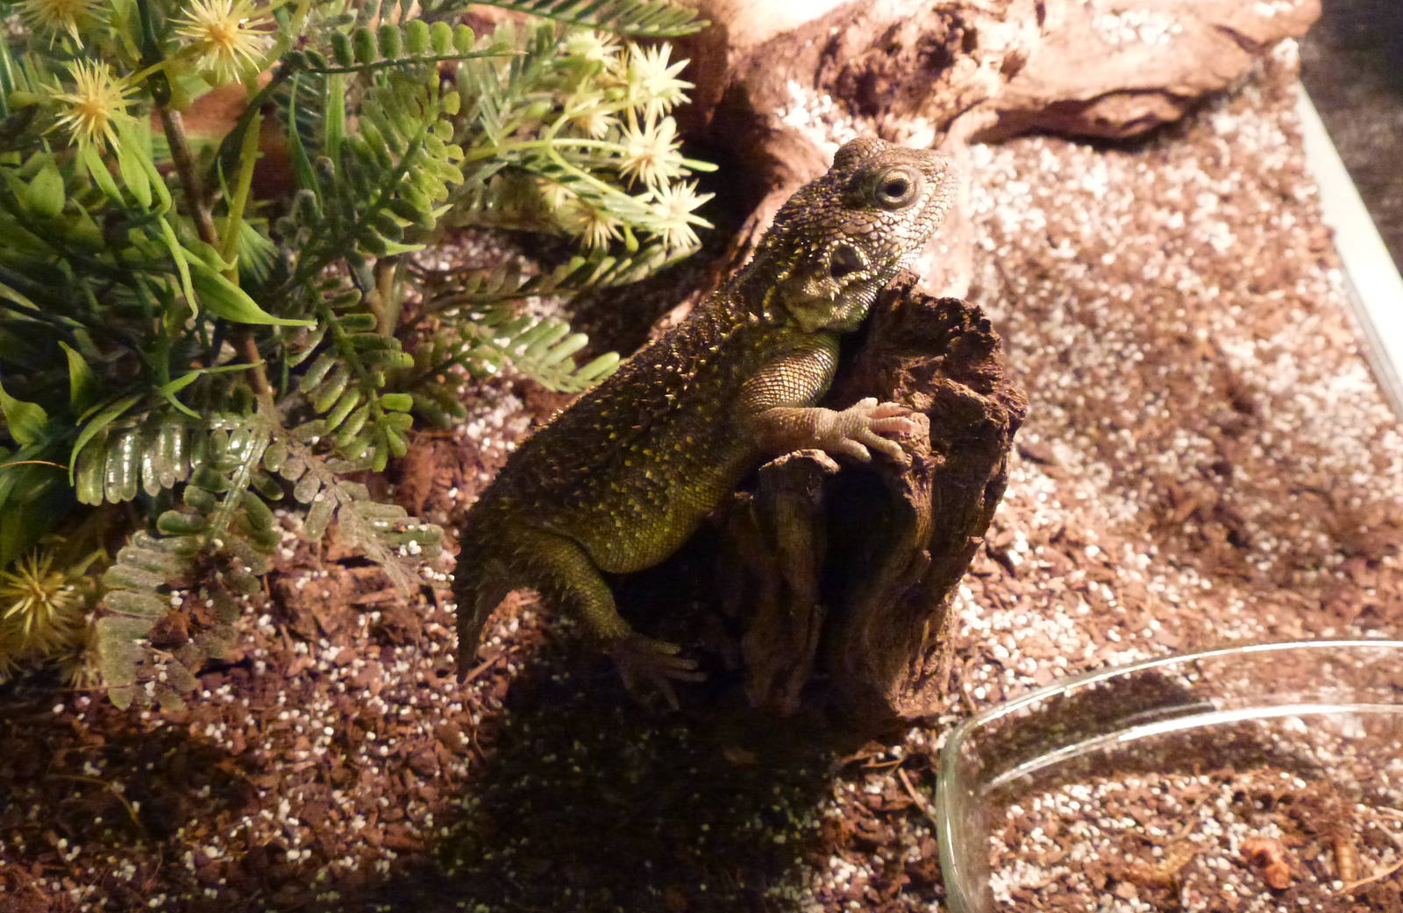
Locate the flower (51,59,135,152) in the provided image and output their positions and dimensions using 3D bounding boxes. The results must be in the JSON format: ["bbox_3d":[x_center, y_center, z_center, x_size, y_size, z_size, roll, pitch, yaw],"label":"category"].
[{"bbox_3d":[-0.152,-0.088,0.455,0.021,0.016,0.022,-9,74,-9],"label":"flower"}]

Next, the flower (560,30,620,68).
[{"bbox_3d":[-0.034,-0.125,0.560,0.019,0.015,0.016,11,6,10],"label":"flower"}]

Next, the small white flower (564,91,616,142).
[{"bbox_3d":[-0.035,-0.104,0.560,0.018,0.017,0.015,-32,23,-27],"label":"small white flower"}]

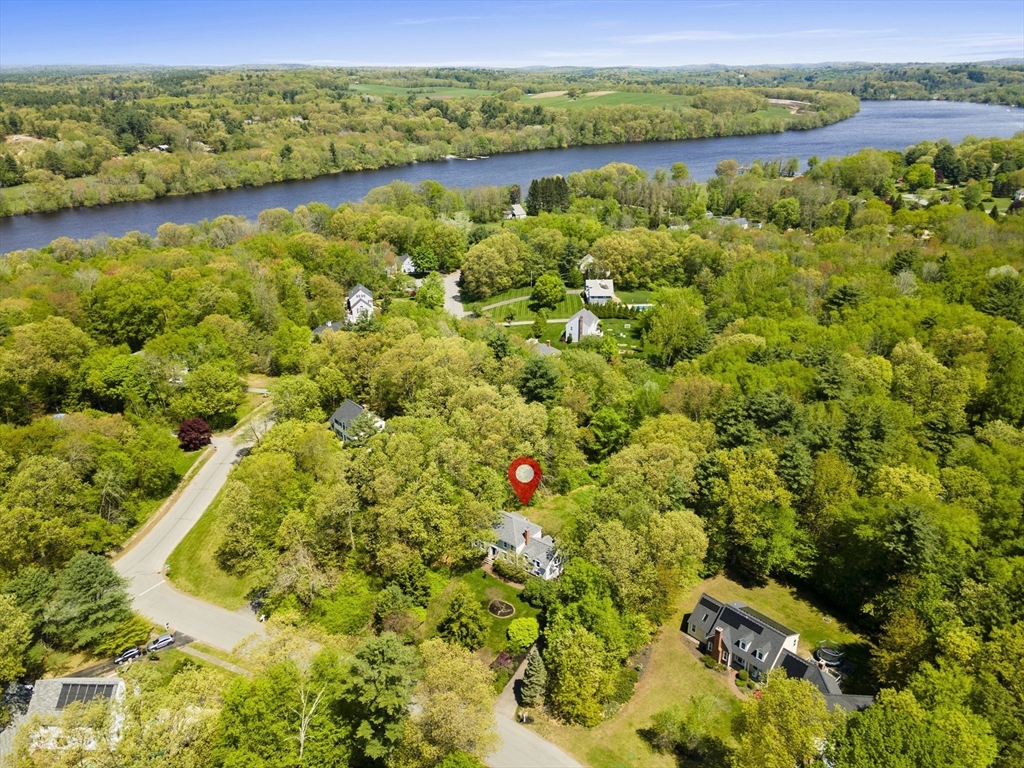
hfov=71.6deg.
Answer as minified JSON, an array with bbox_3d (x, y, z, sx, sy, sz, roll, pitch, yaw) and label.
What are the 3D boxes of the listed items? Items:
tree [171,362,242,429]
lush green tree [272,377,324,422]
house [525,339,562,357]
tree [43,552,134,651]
[{"bbox_3d":[-83.055,4.276,193.975,17.810,19.410,17.810,-11,26,-23],"label":"tree"},{"bbox_3d":[-59.680,4.860,197.790,14.400,13.810,14.400,0,24,0],"label":"lush green tree"},{"bbox_3d":[11.180,-9.480,236.720,13.500,8.000,9.000,20,31,38],"label":"house"},{"bbox_3d":[-75.607,38.655,126.538,15.000,17.880,15.000,-17,29,-33],"label":"tree"}]

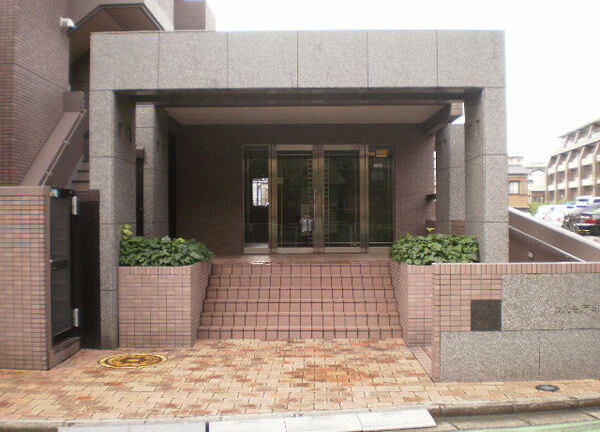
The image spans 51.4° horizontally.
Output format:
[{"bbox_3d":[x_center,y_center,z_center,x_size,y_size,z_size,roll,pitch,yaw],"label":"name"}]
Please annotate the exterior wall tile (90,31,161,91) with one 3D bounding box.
[{"bbox_3d":[-2.166,-1.914,7.729,0.850,0.700,0.060,0,0,0],"label":"exterior wall tile"}]

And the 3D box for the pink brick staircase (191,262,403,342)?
[{"bbox_3d":[0.013,1.173,8.831,2.685,0.895,1.420,0,0,0],"label":"pink brick staircase"}]

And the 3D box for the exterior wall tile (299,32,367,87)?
[{"bbox_3d":[0.399,-1.927,7.715,0.860,0.700,0.060,0,0,0],"label":"exterior wall tile"}]

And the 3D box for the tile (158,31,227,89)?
[{"bbox_3d":[-1.316,-1.918,7.724,0.850,0.700,0.060,0,0,0],"label":"tile"}]

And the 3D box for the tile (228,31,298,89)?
[{"bbox_3d":[-0.461,-1.922,7.719,0.860,0.700,0.060,0,0,0],"label":"tile"}]

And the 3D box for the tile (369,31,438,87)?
[{"bbox_3d":[1.256,-1.931,7.710,0.855,0.700,0.060,0,0,0],"label":"tile"}]

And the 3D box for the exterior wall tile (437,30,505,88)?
[{"bbox_3d":[2.099,-1.935,7.705,0.830,0.700,0.060,0,0,0],"label":"exterior wall tile"}]

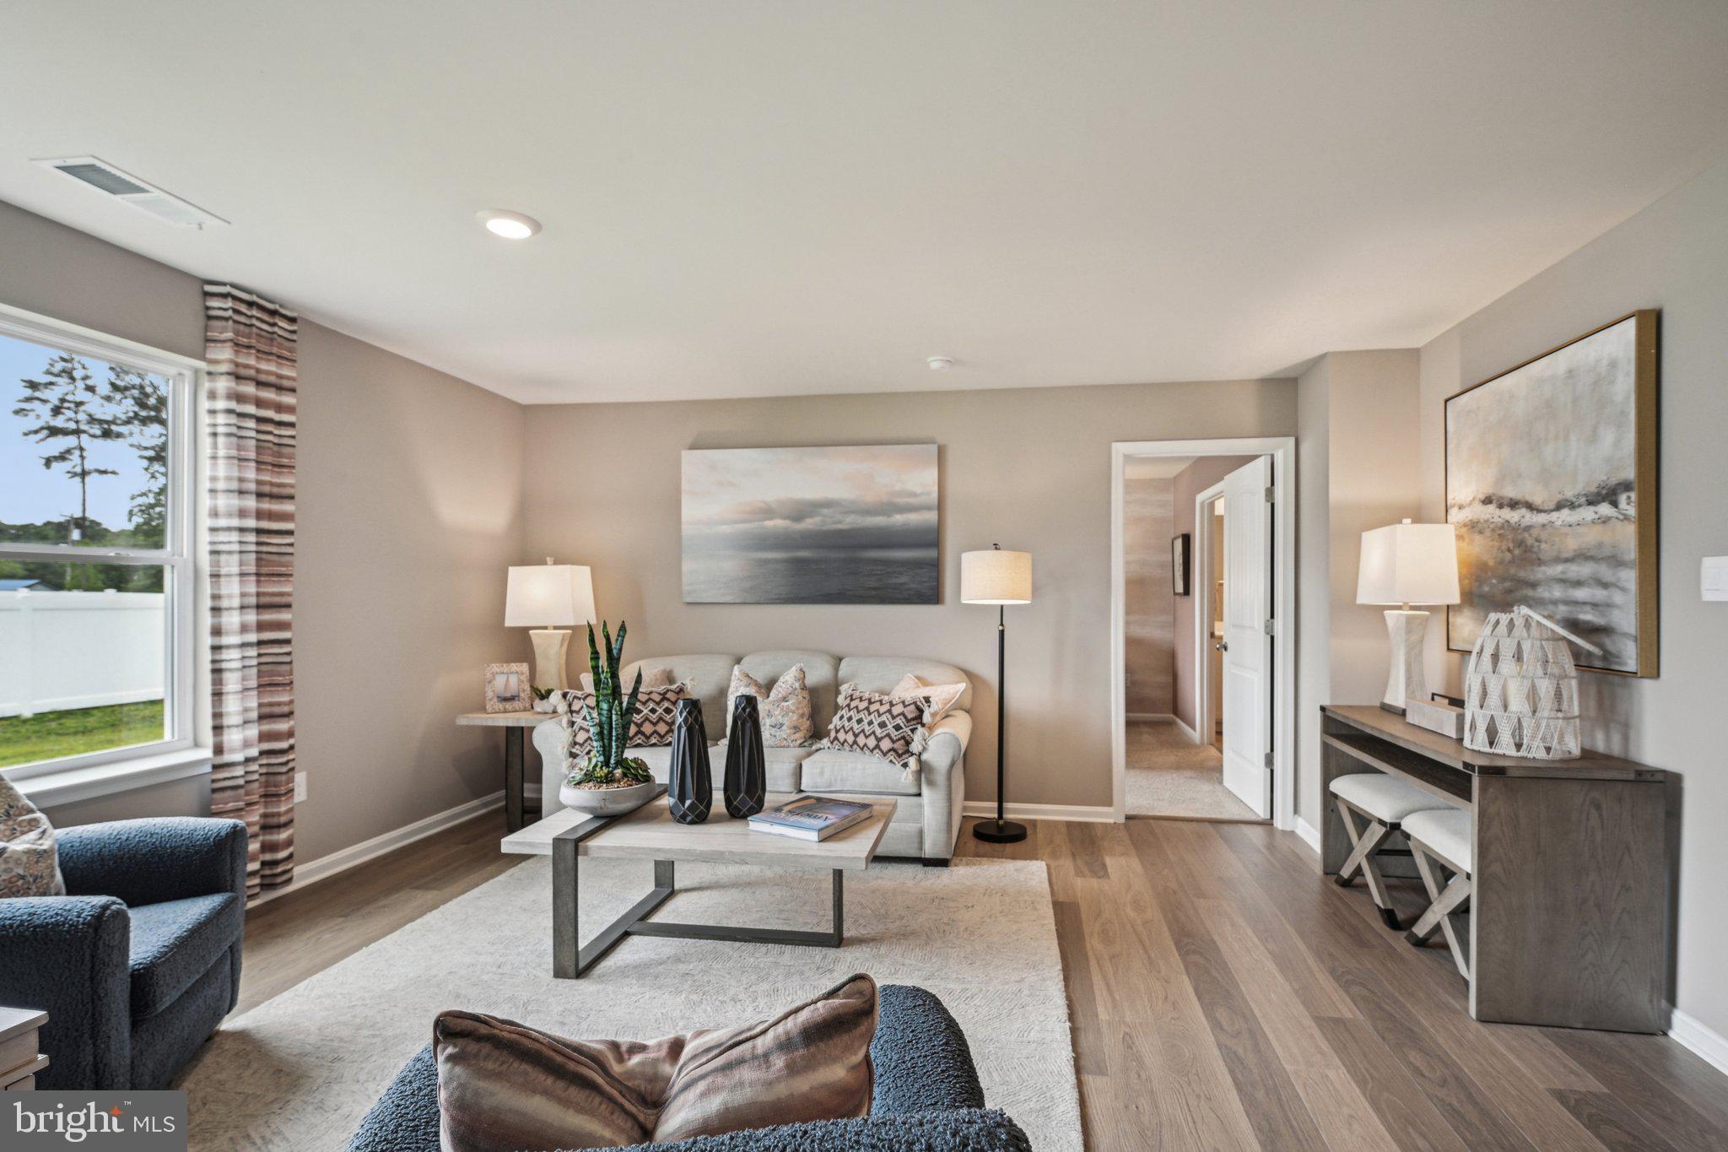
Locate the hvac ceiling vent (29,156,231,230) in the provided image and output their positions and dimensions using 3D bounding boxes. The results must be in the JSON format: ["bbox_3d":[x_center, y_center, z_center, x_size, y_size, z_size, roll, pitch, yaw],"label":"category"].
[{"bbox_3d":[-2.136,-1.123,2.261,0.195,0.020,0.395,0,-1,9],"label":"hvac ceiling vent"}]

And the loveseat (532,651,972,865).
[{"bbox_3d":[-0.533,0.900,4.165,2.200,0.950,0.880,0,-1,9],"label":"loveseat"}]

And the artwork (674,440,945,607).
[{"bbox_3d":[-0.330,-0.293,4.505,1.523,0.917,0.040,0,-1,8],"label":"artwork"}]

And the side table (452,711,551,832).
[{"bbox_3d":[-1.804,1.053,4.295,0.580,0.607,0.630,0,-1,10],"label":"side table"}]

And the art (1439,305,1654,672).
[{"bbox_3d":[2.412,-0.232,2.772,0.053,1.080,1.040,0,-1,11],"label":"art"}]

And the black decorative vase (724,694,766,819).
[{"bbox_3d":[-0.422,0.654,2.797,0.152,0.437,0.152,0,-1,11],"label":"black decorative vase"}]

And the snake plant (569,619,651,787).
[{"bbox_3d":[-0.940,0.469,2.852,0.300,0.625,0.280,0,-1,11],"label":"snake plant"}]

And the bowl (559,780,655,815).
[{"bbox_3d":[-0.977,0.837,2.919,0.355,0.113,0.355,0,-1,0],"label":"bowl"}]

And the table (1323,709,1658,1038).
[{"bbox_3d":[2.231,0.975,2.884,0.500,0.768,1.230,0,-1,11],"label":"table"}]

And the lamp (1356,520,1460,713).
[{"bbox_3d":[2.389,0.173,3.384,0.235,0.850,0.400,0,-1,11],"label":"lamp"}]

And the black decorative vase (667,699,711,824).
[{"bbox_3d":[-0.634,0.671,2.801,0.157,0.440,0.157,0,-1,11],"label":"black decorative vase"}]

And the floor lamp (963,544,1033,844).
[{"bbox_3d":[0.721,0.605,4.090,0.380,1.540,0.380,0,-1,11],"label":"floor lamp"}]

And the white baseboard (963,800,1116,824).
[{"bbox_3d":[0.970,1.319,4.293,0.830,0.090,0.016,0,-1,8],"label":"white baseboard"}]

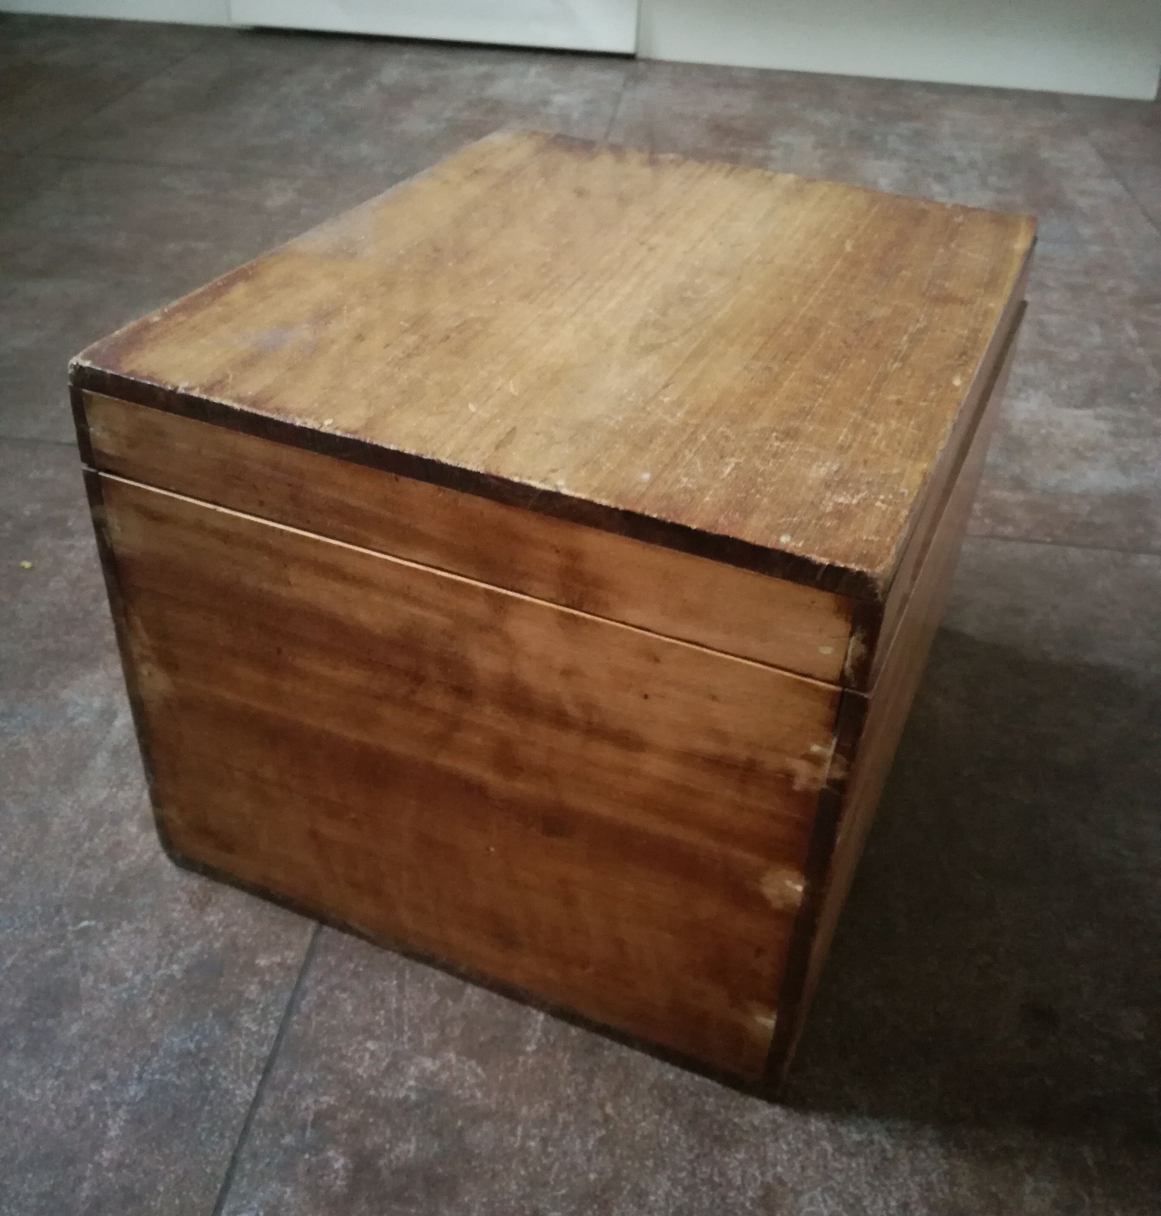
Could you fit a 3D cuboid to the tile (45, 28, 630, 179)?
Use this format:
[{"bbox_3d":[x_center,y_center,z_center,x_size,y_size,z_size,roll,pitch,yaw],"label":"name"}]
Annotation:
[{"bbox_3d":[-0.261,-0.628,1.517,0.600,0.010,0.615,6,37,3],"label":"tile"}]

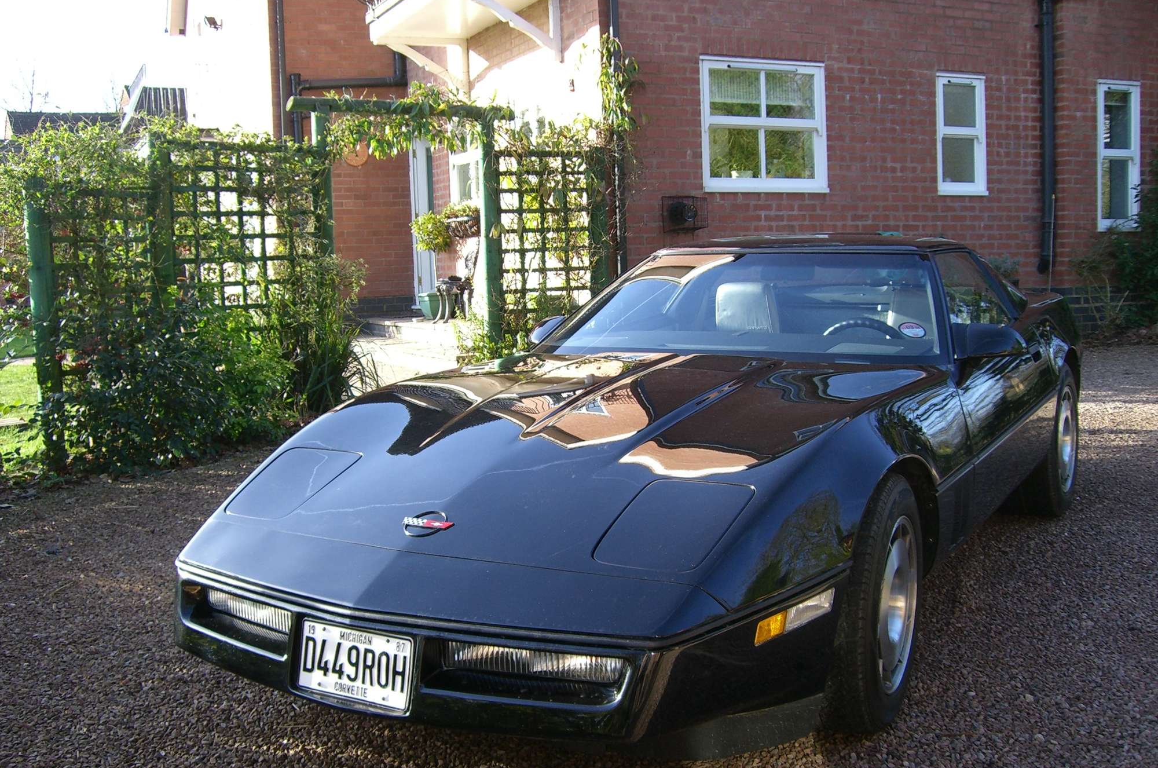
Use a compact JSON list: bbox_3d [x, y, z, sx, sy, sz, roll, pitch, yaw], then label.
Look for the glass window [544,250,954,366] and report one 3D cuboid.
[{"bbox_3d":[0.586,-0.289,4.490,1.470,0.130,0.830,3,37,30],"label":"glass window"}]

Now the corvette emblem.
[{"bbox_3d":[-0.348,0.323,2.933,0.138,0.012,0.100,3,29,30],"label":"corvette emblem"}]

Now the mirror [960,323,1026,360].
[{"bbox_3d":[1.335,-0.137,4.097,0.210,0.120,0.150,3,9,30],"label":"mirror"}]

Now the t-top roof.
[{"bbox_3d":[0.906,-0.546,5.019,1.130,0.085,0.640,3,9,30],"label":"t-top roof"}]

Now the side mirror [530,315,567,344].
[{"bbox_3d":[-0.133,-0.205,4.952,0.210,0.120,0.150,3,9,30],"label":"side mirror"}]

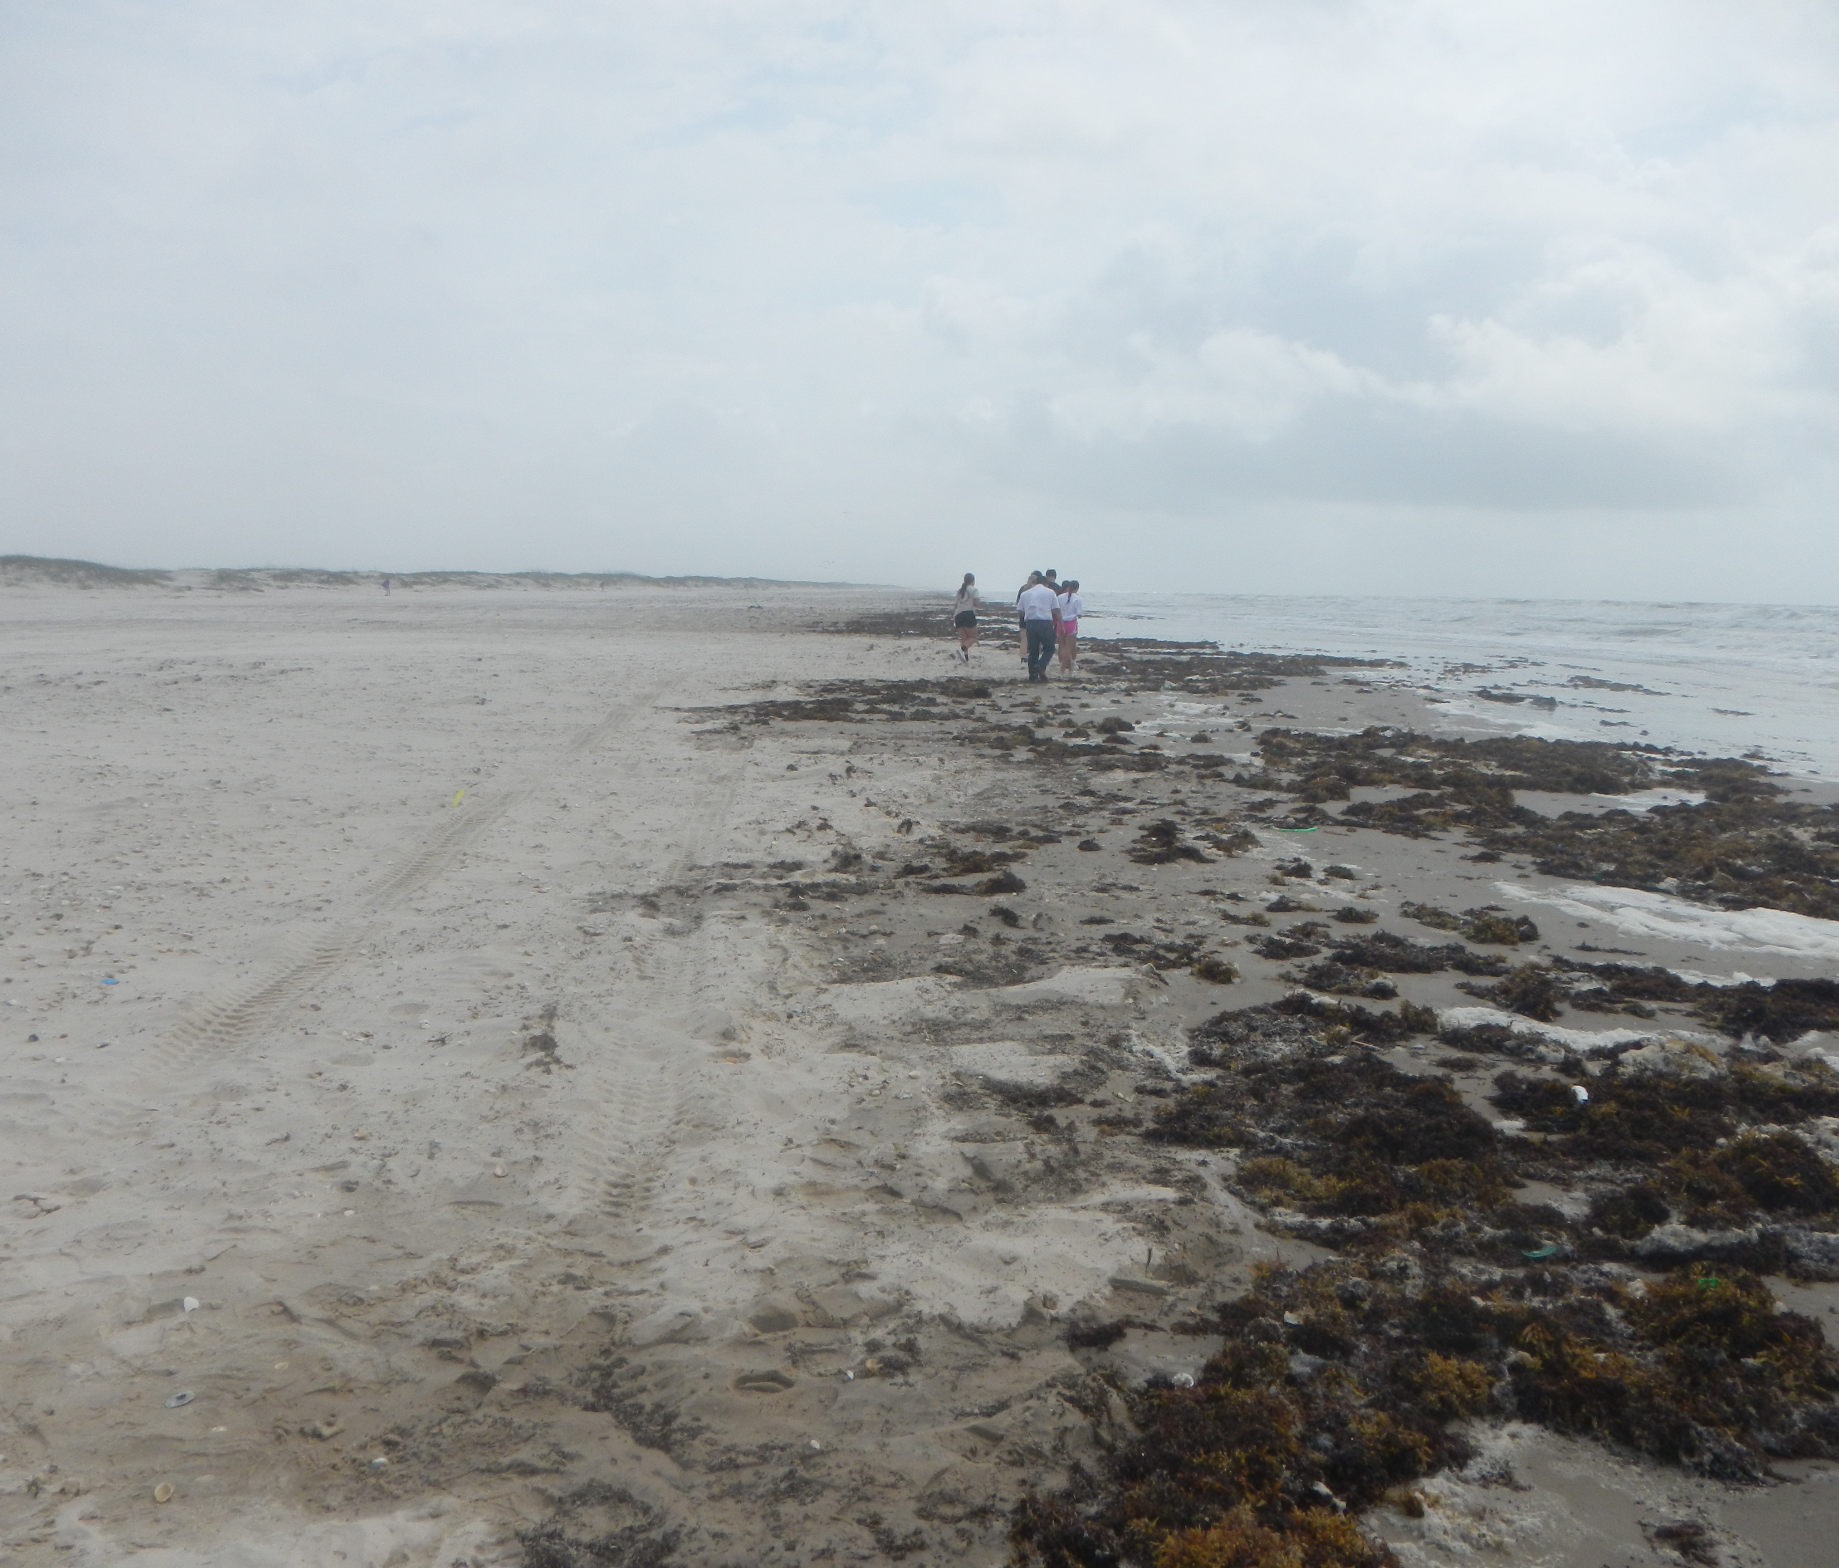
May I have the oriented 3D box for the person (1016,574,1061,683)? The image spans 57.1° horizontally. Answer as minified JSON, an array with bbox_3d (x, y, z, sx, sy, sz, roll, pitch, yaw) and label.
[{"bbox_3d":[1.888,-2.428,26.600,0.640,1.640,0.520,1,7,3],"label":"person"}]

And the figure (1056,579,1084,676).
[{"bbox_3d":[2.501,-2.583,28.000,0.470,1.570,0.400,2,7,8],"label":"figure"}]

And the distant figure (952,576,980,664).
[{"bbox_3d":[0.848,-2.975,30.500,0.430,1.620,0.460,4,7,25],"label":"distant figure"}]

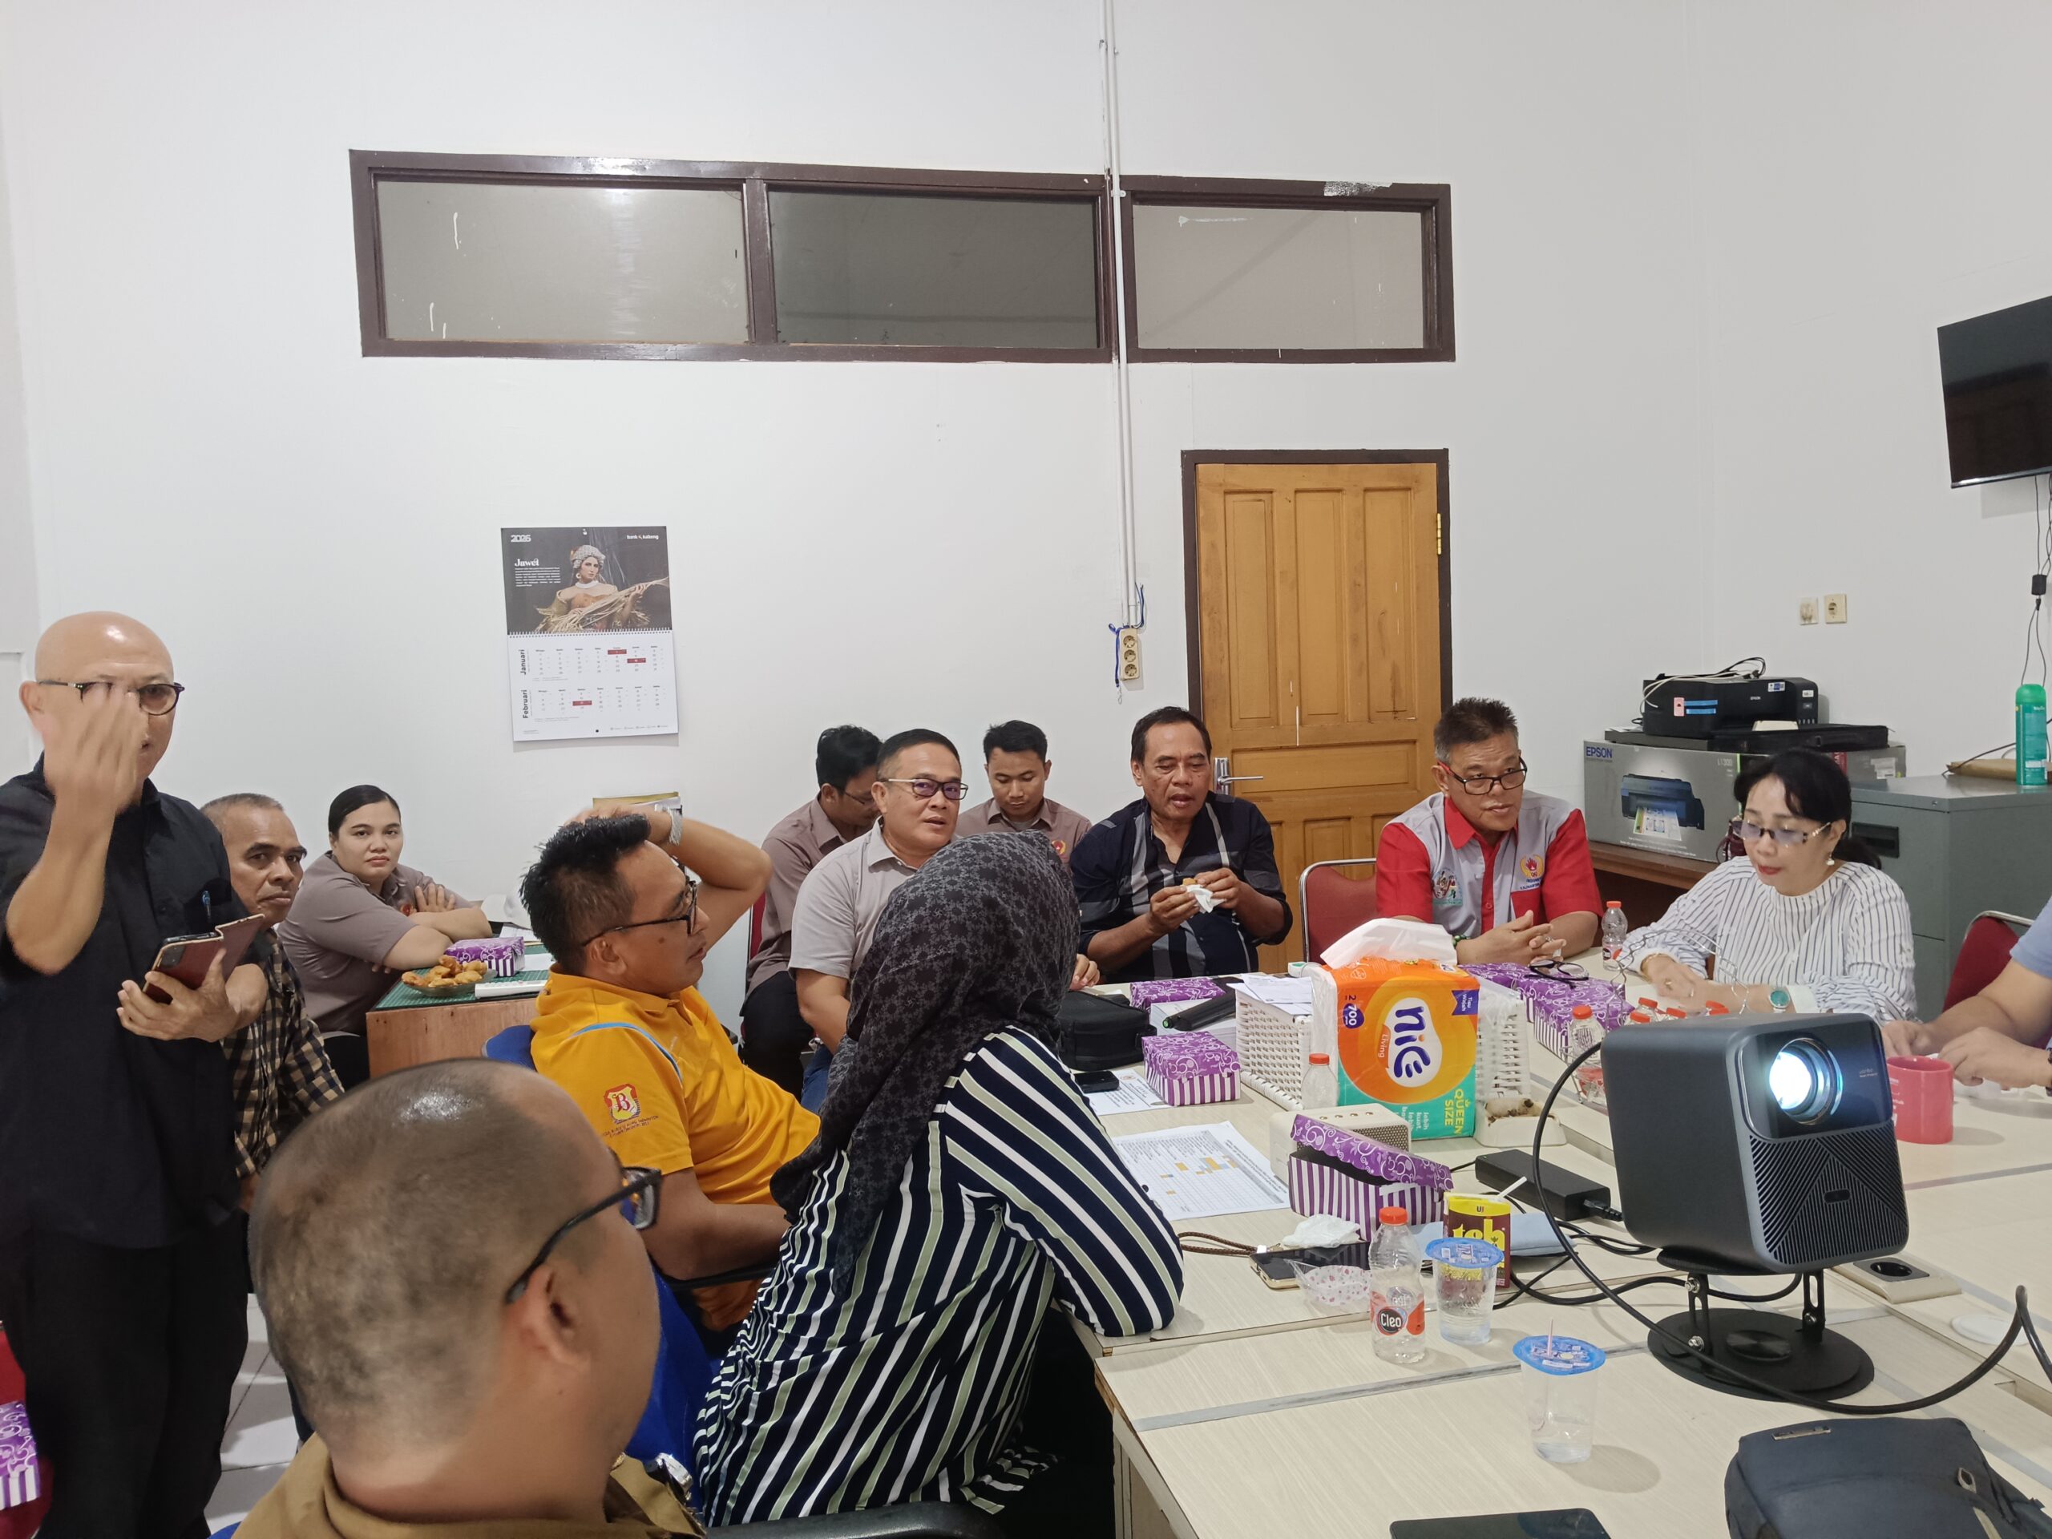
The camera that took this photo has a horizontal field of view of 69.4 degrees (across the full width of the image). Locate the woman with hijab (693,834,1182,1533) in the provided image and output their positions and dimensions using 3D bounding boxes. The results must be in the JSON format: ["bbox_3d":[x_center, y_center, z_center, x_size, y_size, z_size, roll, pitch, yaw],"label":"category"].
[{"bbox_3d":[0.000,0.676,1.450,0.760,1.200,0.500,-5,5,-37],"label":"woman with hijab"}]

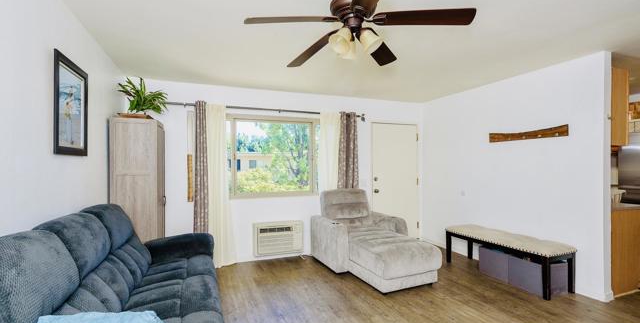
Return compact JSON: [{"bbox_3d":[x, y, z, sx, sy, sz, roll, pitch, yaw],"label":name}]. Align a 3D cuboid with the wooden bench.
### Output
[{"bbox_3d":[2.217,1.134,3.469,0.494,0.515,1.276,0,0,-24],"label":"wooden bench"}]

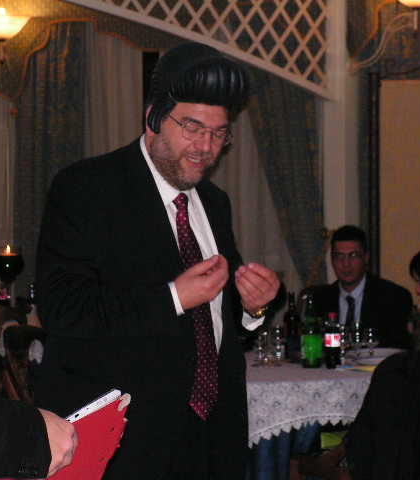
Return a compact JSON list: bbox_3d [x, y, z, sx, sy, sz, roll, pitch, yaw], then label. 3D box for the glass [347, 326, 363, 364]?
[{"bbox_3d":[0.600,0.438,8.285,0.064,0.150,0.064,0,2,0],"label":"glass"}]

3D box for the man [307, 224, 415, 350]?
[{"bbox_3d":[0.631,0.594,8.801,0.540,1.300,0.820,0,2,9],"label":"man"}]

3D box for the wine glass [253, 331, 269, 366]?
[{"bbox_3d":[0.207,0.444,8.196,0.064,0.145,0.064,0,2,0],"label":"wine glass"}]

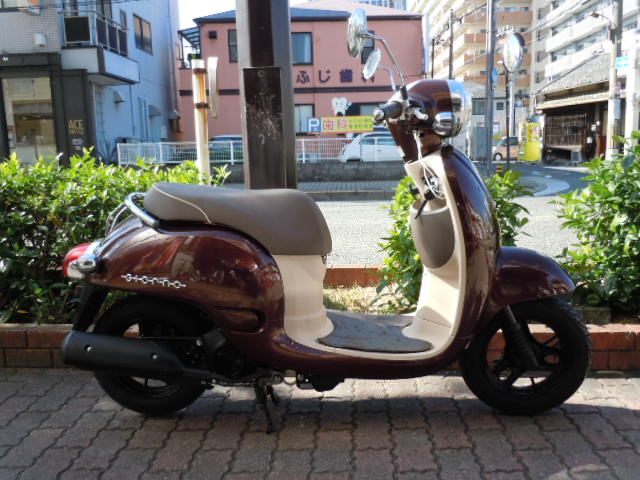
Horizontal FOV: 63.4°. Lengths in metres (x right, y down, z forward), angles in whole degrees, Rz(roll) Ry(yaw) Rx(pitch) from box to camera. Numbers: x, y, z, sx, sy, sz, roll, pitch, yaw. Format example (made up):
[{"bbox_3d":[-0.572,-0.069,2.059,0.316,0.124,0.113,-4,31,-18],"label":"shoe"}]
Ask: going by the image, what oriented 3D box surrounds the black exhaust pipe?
[{"bbox_3d":[-0.543,0.354,1.526,0.447,0.110,0.118,9,10,1],"label":"black exhaust pipe"}]

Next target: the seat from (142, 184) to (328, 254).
[{"bbox_3d":[-0.252,-0.077,1.579,0.575,0.225,0.270,-1,10,3],"label":"seat"}]

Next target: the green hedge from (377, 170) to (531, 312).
[{"bbox_3d":[0.660,-0.024,2.573,0.740,0.629,0.580,-1,10,3],"label":"green hedge"}]

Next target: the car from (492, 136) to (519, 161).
[{"bbox_3d":[11.587,-5.483,31.447,3.450,1.500,1.480,-1,10,3],"label":"car"}]

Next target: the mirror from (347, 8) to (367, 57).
[{"bbox_3d":[0.087,-0.479,1.197,0.033,0.108,0.108,16,14,13],"label":"mirror"}]

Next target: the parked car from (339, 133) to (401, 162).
[{"bbox_3d":[2.392,-3.227,19.200,3.500,1.550,1.520,-4,10,-13],"label":"parked car"}]

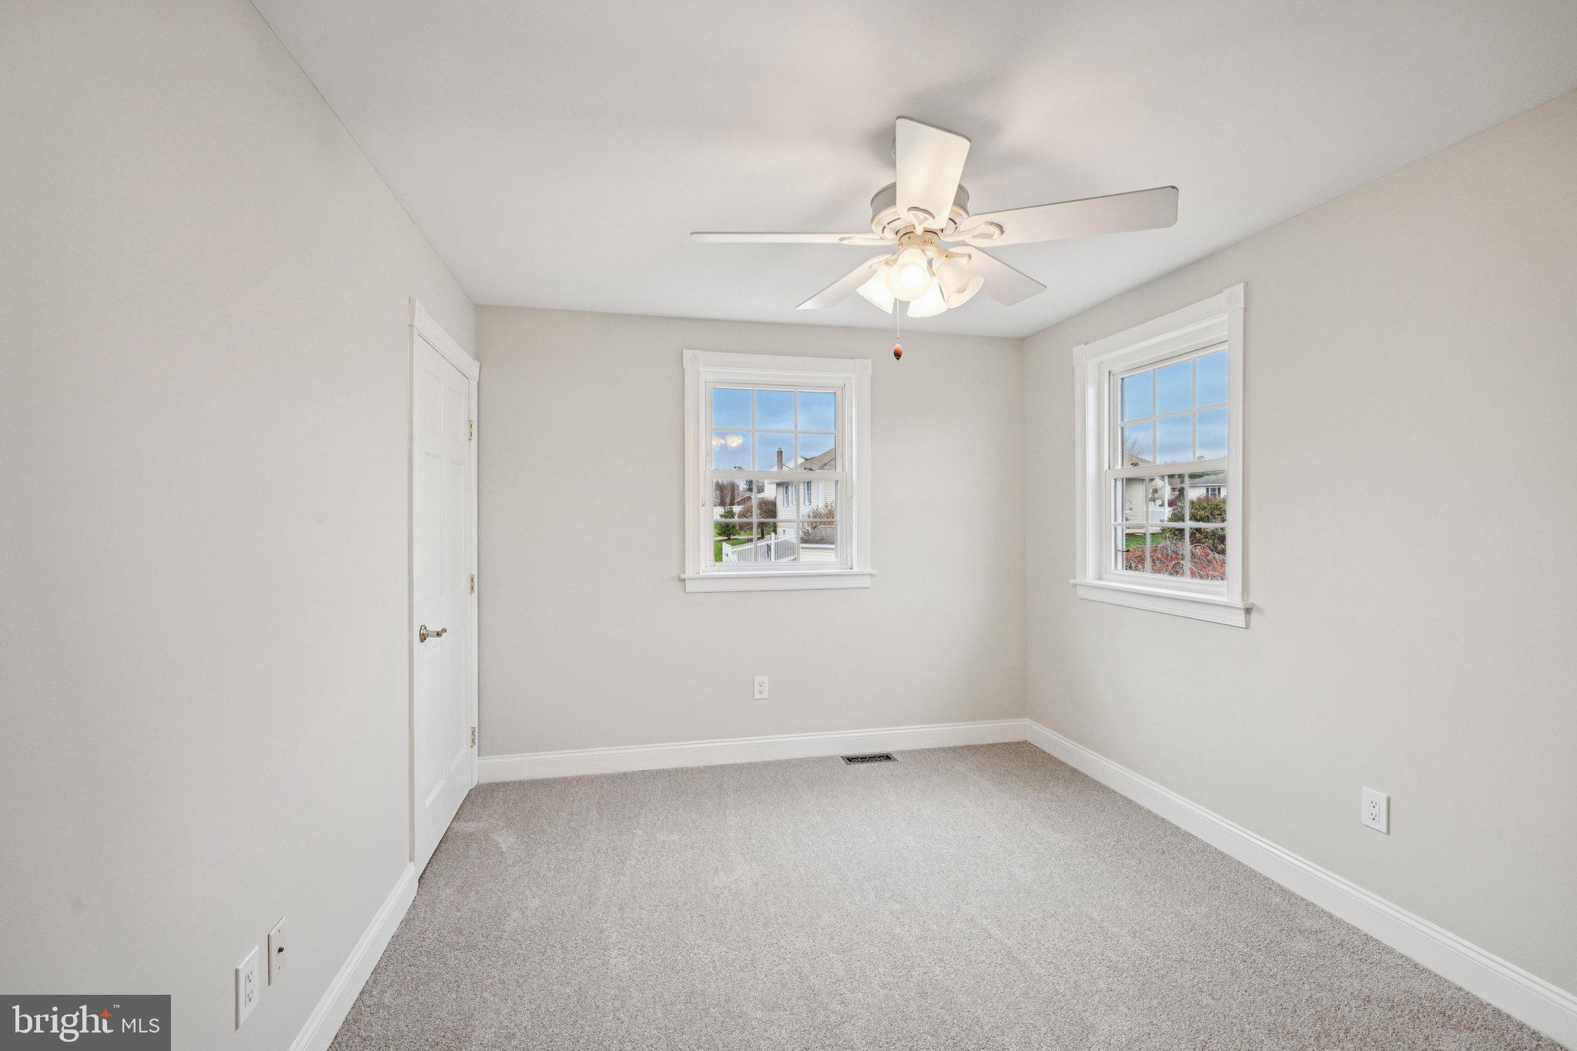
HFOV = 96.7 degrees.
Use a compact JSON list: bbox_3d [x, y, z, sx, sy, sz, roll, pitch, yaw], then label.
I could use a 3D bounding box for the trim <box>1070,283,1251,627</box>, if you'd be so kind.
[{"bbox_3d":[1.673,-0.274,3.225,0.090,1.335,1.090,0,1,-13],"label":"trim"}]

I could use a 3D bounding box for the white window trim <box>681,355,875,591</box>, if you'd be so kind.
[{"bbox_3d":[-0.045,-0.292,3.938,1.090,1.305,0.120,0,1,-13],"label":"white window trim"}]

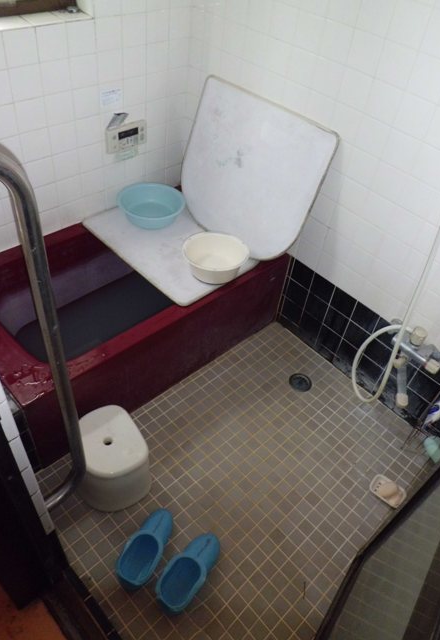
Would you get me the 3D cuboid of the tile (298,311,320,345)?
[{"bbox_3d":[0.419,0.021,2.213,0.010,0.108,0.108,-32,58,-32],"label":"tile"}]

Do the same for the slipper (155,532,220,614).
[{"bbox_3d":[-0.096,0.765,1.495,0.120,0.085,0.252,27,48,17],"label":"slipper"}]

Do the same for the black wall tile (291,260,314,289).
[{"bbox_3d":[0.348,-0.191,2.030,0.010,0.106,0.106,-32,58,-33],"label":"black wall tile"}]

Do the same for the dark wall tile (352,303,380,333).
[{"bbox_3d":[0.570,-0.008,1.884,0.010,0.106,0.106,-32,58,-33],"label":"dark wall tile"}]

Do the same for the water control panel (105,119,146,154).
[{"bbox_3d":[-0.390,-0.766,1.996,0.200,0.104,0.022,-32,58,-32],"label":"water control panel"}]

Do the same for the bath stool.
[{"bbox_3d":[-0.381,0.473,1.650,0.232,0.220,0.285,-21,53,-26],"label":"bath stool"}]

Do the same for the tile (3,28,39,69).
[{"bbox_3d":[-0.634,-0.867,1.526,0.108,0.108,0.010,-32,58,-32],"label":"tile"}]

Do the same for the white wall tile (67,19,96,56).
[{"bbox_3d":[-0.452,-0.917,1.563,0.106,0.106,0.010,-32,58,-33],"label":"white wall tile"}]

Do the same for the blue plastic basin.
[{"bbox_3d":[-0.289,-0.467,2.030,0.286,0.090,0.286,4,46,-4],"label":"blue plastic basin"}]

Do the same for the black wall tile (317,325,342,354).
[{"bbox_3d":[0.494,0.084,2.165,0.010,0.108,0.108,-32,58,-32],"label":"black wall tile"}]

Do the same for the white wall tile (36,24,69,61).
[{"bbox_3d":[-0.556,-0.916,1.584,0.108,0.108,0.010,-32,58,-32],"label":"white wall tile"}]

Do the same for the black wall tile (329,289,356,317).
[{"bbox_3d":[0.516,-0.072,2.006,0.010,0.108,0.108,-32,58,-32],"label":"black wall tile"}]

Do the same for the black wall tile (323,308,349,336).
[{"bbox_3d":[0.505,0.006,2.085,0.010,0.108,0.108,-32,58,-32],"label":"black wall tile"}]

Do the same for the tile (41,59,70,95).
[{"bbox_3d":[-0.540,-0.800,1.582,0.106,0.106,0.010,-32,58,-33],"label":"tile"}]

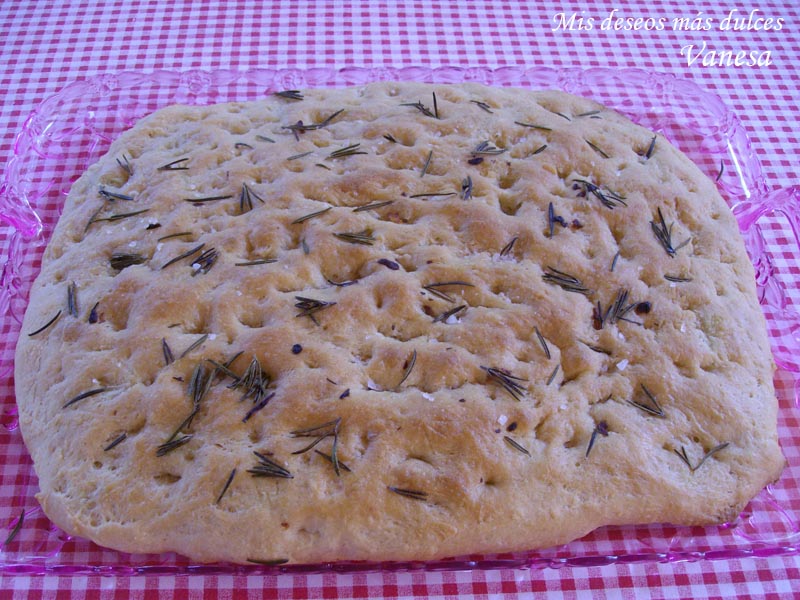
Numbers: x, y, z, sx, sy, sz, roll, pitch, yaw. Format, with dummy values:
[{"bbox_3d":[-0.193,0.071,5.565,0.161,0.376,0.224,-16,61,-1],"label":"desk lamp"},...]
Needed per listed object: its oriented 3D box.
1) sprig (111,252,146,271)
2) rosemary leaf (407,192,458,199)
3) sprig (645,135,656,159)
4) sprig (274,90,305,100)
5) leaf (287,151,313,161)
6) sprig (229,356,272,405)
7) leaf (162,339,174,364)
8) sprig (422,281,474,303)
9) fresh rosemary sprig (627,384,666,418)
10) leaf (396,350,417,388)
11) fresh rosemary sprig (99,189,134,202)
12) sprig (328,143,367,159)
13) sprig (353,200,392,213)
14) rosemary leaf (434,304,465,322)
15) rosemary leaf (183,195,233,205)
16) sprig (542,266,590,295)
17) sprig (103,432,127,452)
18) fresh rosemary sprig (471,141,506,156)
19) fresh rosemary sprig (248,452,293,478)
[{"bbox_3d":[-0.139,-0.018,0.420,0.019,0.004,0.011,9,53,5],"label":"sprig"},{"bbox_3d":[0.018,-0.056,0.443,0.026,0.003,0.003,-5,53,-5],"label":"rosemary leaf"},{"bbox_3d":[0.133,-0.081,0.441,0.002,0.004,0.021,20,56,14],"label":"sprig"},{"bbox_3d":[-0.073,-0.136,0.553,0.019,0.004,0.008,2,54,1],"label":"sprig"},{"bbox_3d":[-0.052,-0.075,0.430,0.015,0.003,0.002,-20,56,-15],"label":"leaf"},{"bbox_3d":[-0.060,0.035,0.345,0.016,0.009,0.021,28,58,19],"label":"sprig"},{"bbox_3d":[-0.120,0.026,0.430,0.004,0.003,0.017,-18,56,-13],"label":"leaf"},{"bbox_3d":[0.026,-0.004,0.451,0.027,0.005,0.013,8,53,5],"label":"sprig"},{"bbox_3d":[0.100,0.040,0.335,0.016,0.004,0.011,22,56,14],"label":"fresh rosemary sprig"},{"bbox_3d":[0.004,0.029,0.352,0.004,0.003,0.020,20,56,13],"label":"leaf"},{"bbox_3d":[-0.142,-0.051,0.412,0.021,0.005,0.007,21,56,14],"label":"fresh rosemary sprig"},{"bbox_3d":[-0.030,-0.083,0.464,0.022,0.004,0.009,-8,54,-8],"label":"sprig"},{"bbox_3d":[-0.016,-0.055,0.491,0.025,0.003,0.004,-15,55,-12],"label":"sprig"},{"bbox_3d":[0.026,0.007,0.445,0.021,0.003,0.003,-26,58,-18],"label":"rosemary leaf"},{"bbox_3d":[-0.090,-0.047,0.390,0.023,0.003,0.003,-5,54,-6],"label":"rosemary leaf"},{"bbox_3d":[0.083,-0.009,0.410,0.025,0.005,0.009,25,56,16],"label":"sprig"},{"bbox_3d":[-0.114,0.057,0.334,0.002,0.003,0.012,38,62,24],"label":"sprig"},{"bbox_3d":[0.049,-0.087,0.471,0.022,0.004,0.010,-7,54,-7],"label":"fresh rosemary sprig"},{"bbox_3d":[-0.050,0.065,0.312,0.019,0.005,0.009,28,57,18],"label":"fresh rosemary sprig"}]

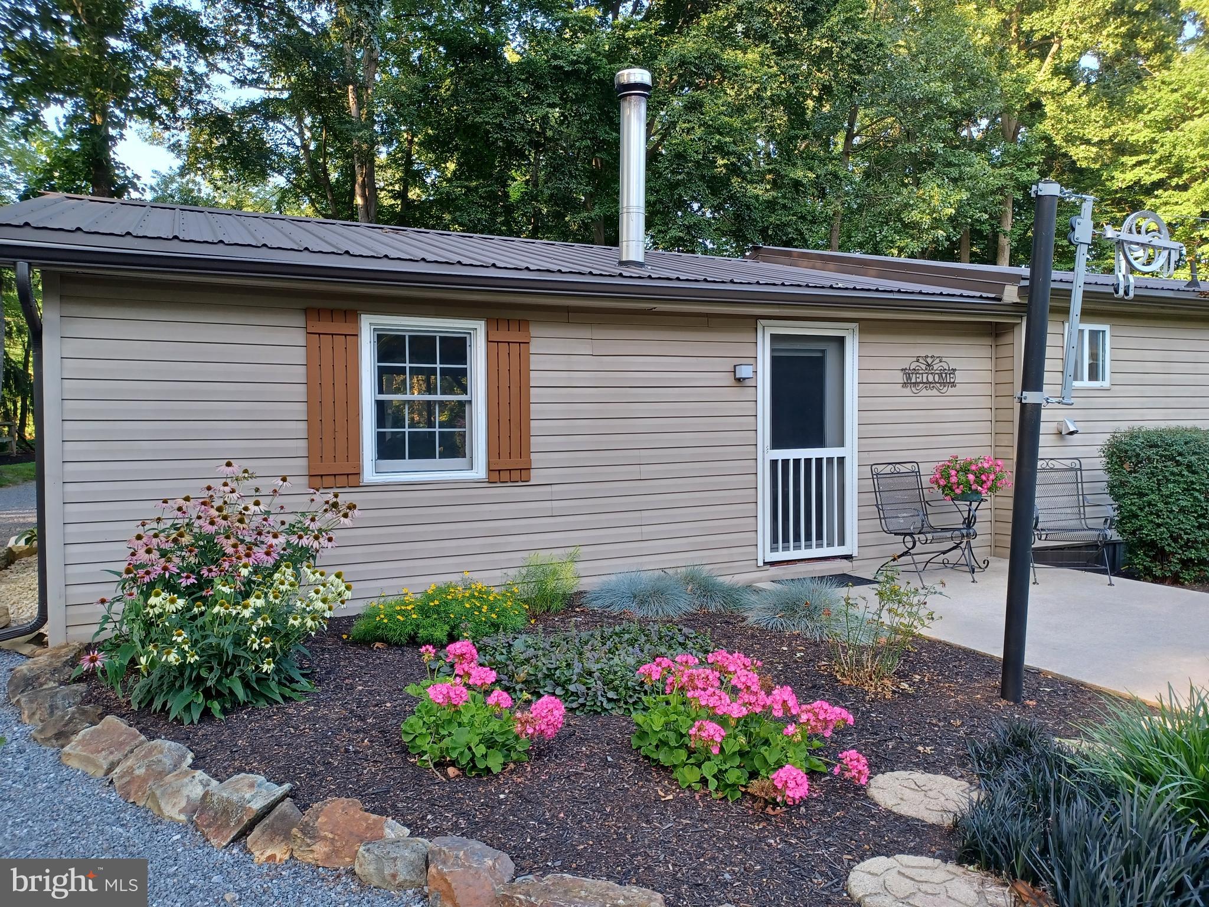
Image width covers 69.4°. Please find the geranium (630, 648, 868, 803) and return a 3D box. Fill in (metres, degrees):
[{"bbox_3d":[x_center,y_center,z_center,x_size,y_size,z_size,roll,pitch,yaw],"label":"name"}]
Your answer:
[{"bbox_3d":[0.495,0.924,3.110,0.780,0.380,0.620,0,2,0],"label":"geranium"}]

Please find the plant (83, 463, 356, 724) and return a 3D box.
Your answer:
[{"bbox_3d":[-1.810,0.573,4.120,1.170,1.040,0.950,-1,2,-26],"label":"plant"}]

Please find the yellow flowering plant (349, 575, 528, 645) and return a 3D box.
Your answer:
[{"bbox_3d":[-0.985,0.905,5.210,1.020,0.300,0.640,-1,2,-26],"label":"yellow flowering plant"}]

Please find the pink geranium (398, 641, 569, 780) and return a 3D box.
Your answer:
[{"bbox_3d":[-0.445,0.920,3.280,0.570,0.390,0.500,0,2,0],"label":"pink geranium"}]

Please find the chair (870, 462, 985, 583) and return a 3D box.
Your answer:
[{"bbox_3d":[2.477,0.527,6.780,0.600,0.910,0.650,-1,2,-26],"label":"chair"}]

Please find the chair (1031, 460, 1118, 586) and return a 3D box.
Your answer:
[{"bbox_3d":[3.571,0.518,6.850,0.610,0.910,0.650,0,2,11],"label":"chair"}]

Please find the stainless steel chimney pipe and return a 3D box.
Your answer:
[{"bbox_3d":[0.229,-2.255,6.940,0.290,1.530,0.290,0,2,0],"label":"stainless steel chimney pipe"}]

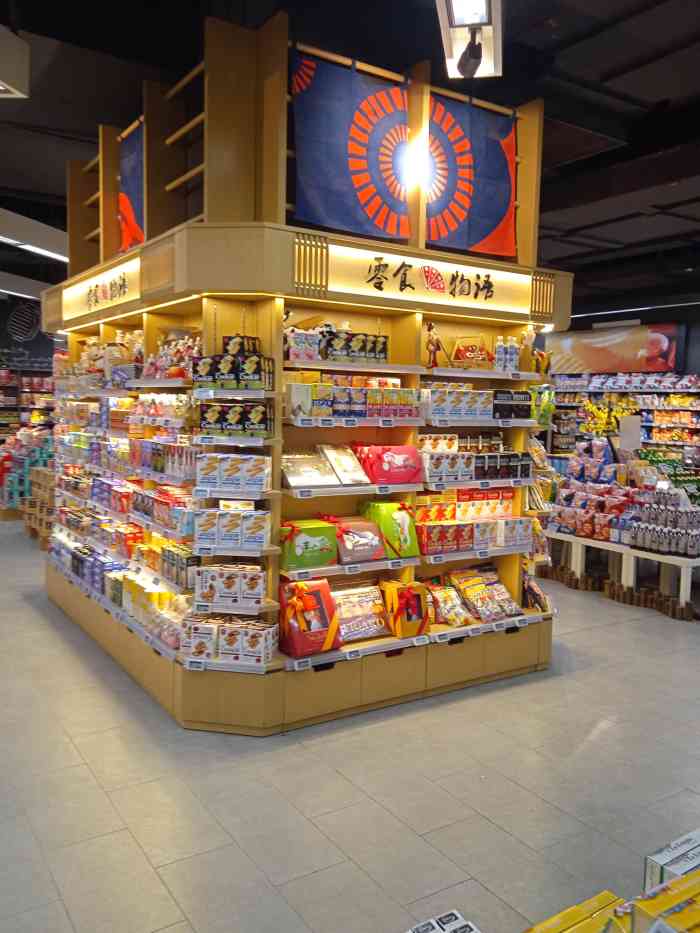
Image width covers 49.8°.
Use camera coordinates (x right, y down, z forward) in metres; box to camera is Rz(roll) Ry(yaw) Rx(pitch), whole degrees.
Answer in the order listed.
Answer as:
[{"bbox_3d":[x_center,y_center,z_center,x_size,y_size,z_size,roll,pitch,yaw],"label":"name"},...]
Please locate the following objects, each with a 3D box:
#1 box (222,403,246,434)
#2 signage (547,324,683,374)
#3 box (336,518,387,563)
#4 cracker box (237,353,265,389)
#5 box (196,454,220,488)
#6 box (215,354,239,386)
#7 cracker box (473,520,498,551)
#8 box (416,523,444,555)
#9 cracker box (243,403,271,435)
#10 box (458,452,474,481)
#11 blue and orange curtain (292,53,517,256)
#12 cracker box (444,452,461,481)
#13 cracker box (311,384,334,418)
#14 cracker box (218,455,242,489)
[{"bbox_3d":[-0.569,-0.227,3.757,0.115,0.158,0.057,2,5,11],"label":"box"},{"bbox_3d":[3.806,-1.666,11.003,0.070,0.615,2.382,-2,6,-34],"label":"signage"},{"bbox_3d":[0.029,0.400,3.964,0.270,0.195,0.100,-2,-4,-34],"label":"box"},{"bbox_3d":[-0.455,-0.439,3.556,0.112,0.162,0.054,2,5,11],"label":"cracker box"},{"bbox_3d":[-0.670,0.034,3.636,0.113,0.159,0.052,2,5,11],"label":"box"},{"bbox_3d":[-0.592,-0.460,3.703,0.117,0.165,0.057,2,5,11],"label":"box"},{"bbox_3d":[0.787,0.414,4.527,0.166,0.167,0.060,-2,6,-34],"label":"cracker box"},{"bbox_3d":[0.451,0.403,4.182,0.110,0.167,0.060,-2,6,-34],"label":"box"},{"bbox_3d":[-0.454,-0.222,3.678,0.115,0.172,0.050,2,5,10],"label":"cracker box"},{"bbox_3d":[0.668,0.003,4.404,0.110,0.156,0.057,-2,6,-34],"label":"box"},{"bbox_3d":[0.369,-1.662,4.159,1.539,0.822,0.030,-2,6,-34],"label":"blue and orange curtain"},{"bbox_3d":[0.578,0.006,4.343,0.109,0.155,0.057,-2,6,-34],"label":"cracker box"},{"bbox_3d":[-0.147,-0.319,3.703,0.115,0.159,0.053,-2,6,-34],"label":"cracker box"},{"bbox_3d":[-0.579,0.032,3.725,0.118,0.187,0.055,2,5,10],"label":"cracker box"}]

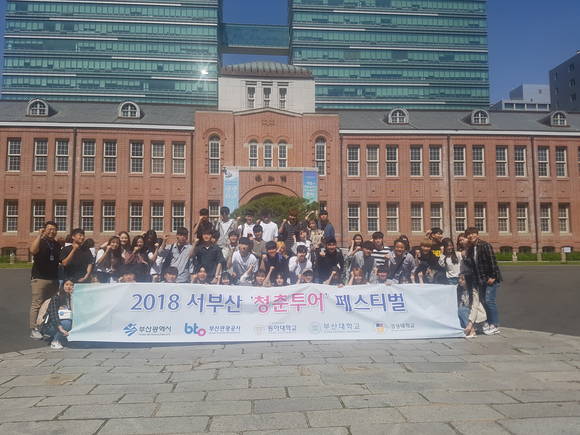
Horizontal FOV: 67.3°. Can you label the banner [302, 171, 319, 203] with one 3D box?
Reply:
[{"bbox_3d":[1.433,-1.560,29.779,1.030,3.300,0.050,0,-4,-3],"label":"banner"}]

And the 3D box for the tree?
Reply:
[{"bbox_3d":[-0.611,0.875,18.372,3.700,3.500,3.500,0,-4,-3],"label":"tree"}]

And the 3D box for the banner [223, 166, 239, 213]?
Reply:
[{"bbox_3d":[-3.956,-1.582,29.468,1.050,3.600,0.050,0,-4,-3],"label":"banner"}]

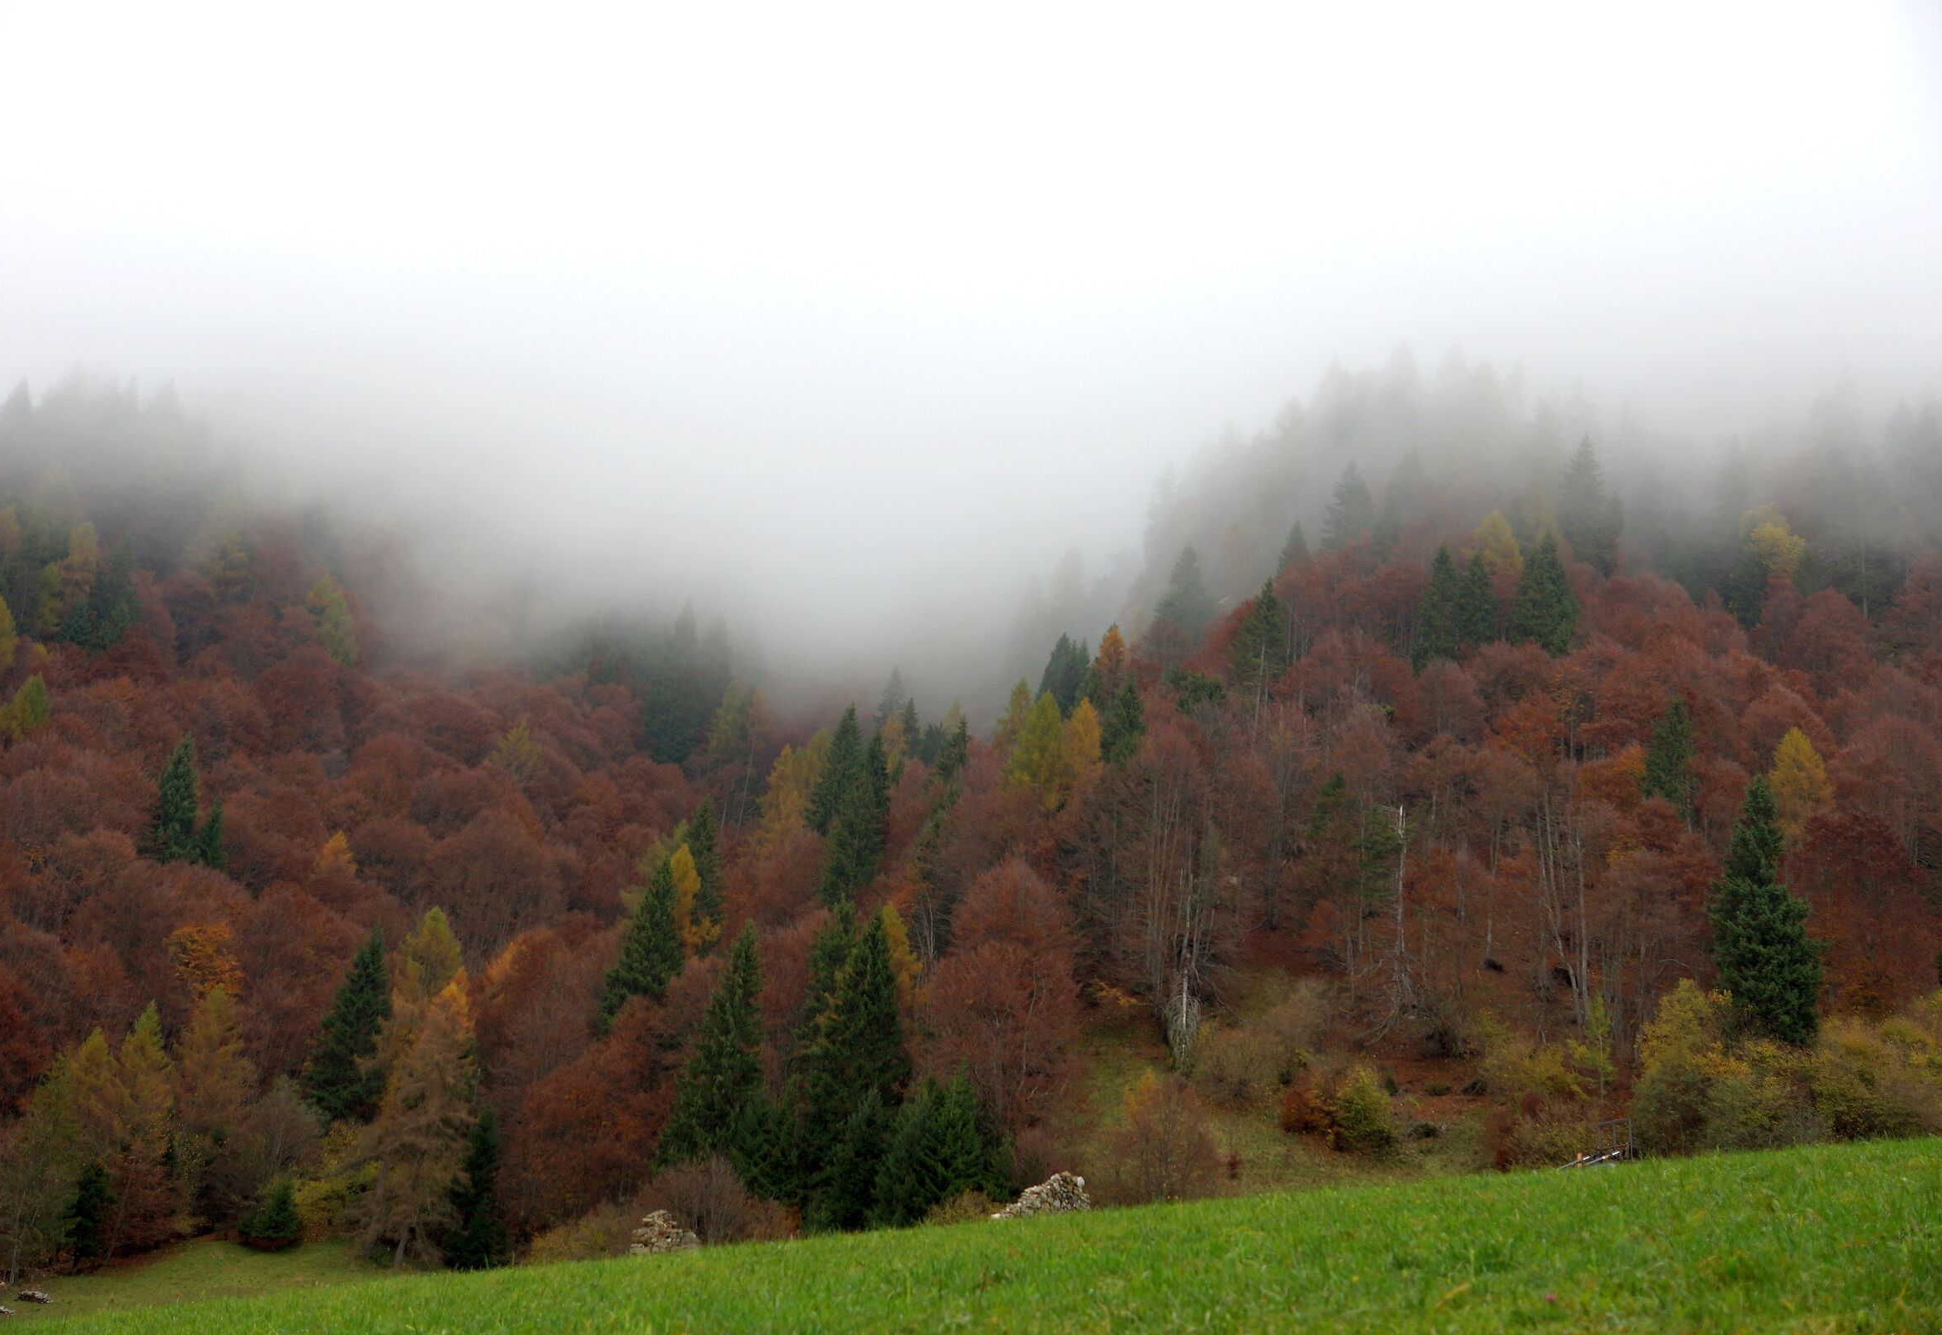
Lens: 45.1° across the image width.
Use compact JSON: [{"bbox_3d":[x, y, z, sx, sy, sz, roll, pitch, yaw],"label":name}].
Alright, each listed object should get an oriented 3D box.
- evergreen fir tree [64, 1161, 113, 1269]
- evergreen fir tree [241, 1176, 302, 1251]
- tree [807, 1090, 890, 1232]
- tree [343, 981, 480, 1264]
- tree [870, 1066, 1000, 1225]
[{"bbox_3d":[-40.760,25.400,108.000,2.240,4.960,2.240,3,-7,-20],"label":"evergreen fir tree"},{"bbox_3d":[-42.080,32.820,140.000,3.550,4.550,3.550,1,-10,0],"label":"evergreen fir tree"},{"bbox_3d":[-7.220,28.830,135.000,4.880,8.630,4.880,1,-10,0],"label":"tree"},{"bbox_3d":[-34.020,27.590,140.000,7.390,17.340,7.390,1,-10,0],"label":"tree"},{"bbox_3d":[-1.800,23.910,114.420,6.300,8.300,6.300,0,-8,0],"label":"tree"}]

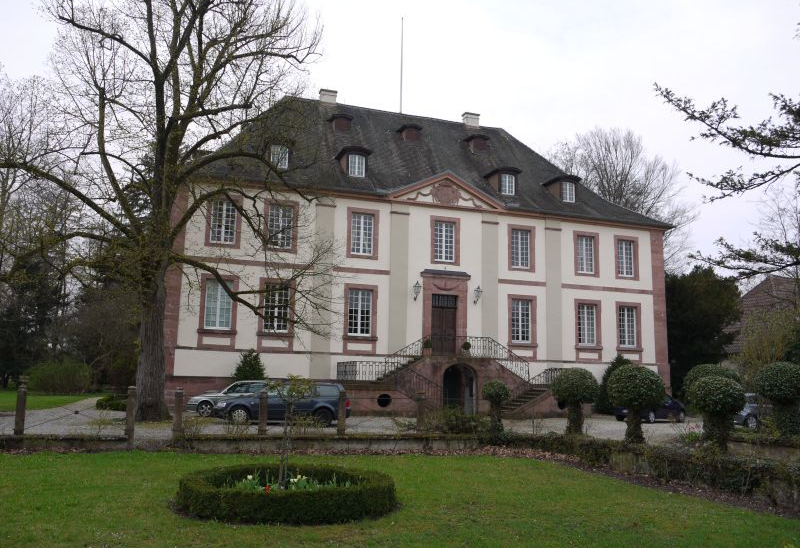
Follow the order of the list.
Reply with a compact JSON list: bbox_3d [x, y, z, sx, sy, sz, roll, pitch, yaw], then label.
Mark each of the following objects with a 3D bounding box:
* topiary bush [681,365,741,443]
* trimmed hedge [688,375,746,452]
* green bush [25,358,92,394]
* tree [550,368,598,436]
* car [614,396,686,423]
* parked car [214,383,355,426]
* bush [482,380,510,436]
[{"bbox_3d":[6.717,2.811,13.954,1.238,1.684,1.238,4,-10,-17],"label":"topiary bush"},{"bbox_3d":[5.926,2.637,12.155,1.062,1.390,1.062,4,-10,-17],"label":"trimmed hedge"},{"bbox_3d":[-23.966,7.218,45.545,4.451,2.331,3.400,1,-9,0],"label":"green bush"},{"bbox_3d":[3.761,2.785,13.947,1.021,1.439,1.021,4,-10,-17],"label":"tree"},{"bbox_3d":[11.220,5.883,28.972,4.050,1.430,1.700,9,-12,-39],"label":"car"},{"bbox_3d":[-3.930,4.355,21.971,4.650,1.480,1.750,3,-9,-8],"label":"parked car"},{"bbox_3d":[2.047,2.870,13.724,0.578,1.185,0.578,1,-9,0],"label":"bush"}]

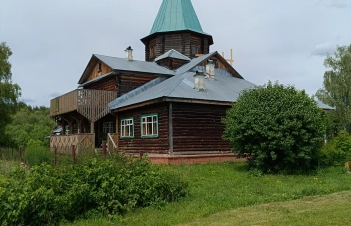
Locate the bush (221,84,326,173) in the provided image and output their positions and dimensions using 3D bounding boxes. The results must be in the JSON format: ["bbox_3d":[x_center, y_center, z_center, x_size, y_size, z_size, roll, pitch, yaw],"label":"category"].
[{"bbox_3d":[4.407,0.697,15.200,4.350,3.950,4.200,0,-4,0],"label":"bush"}]

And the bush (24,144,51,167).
[{"bbox_3d":[-7.823,2.427,19.300,1.550,1.400,1.500,0,-4,0],"label":"bush"}]

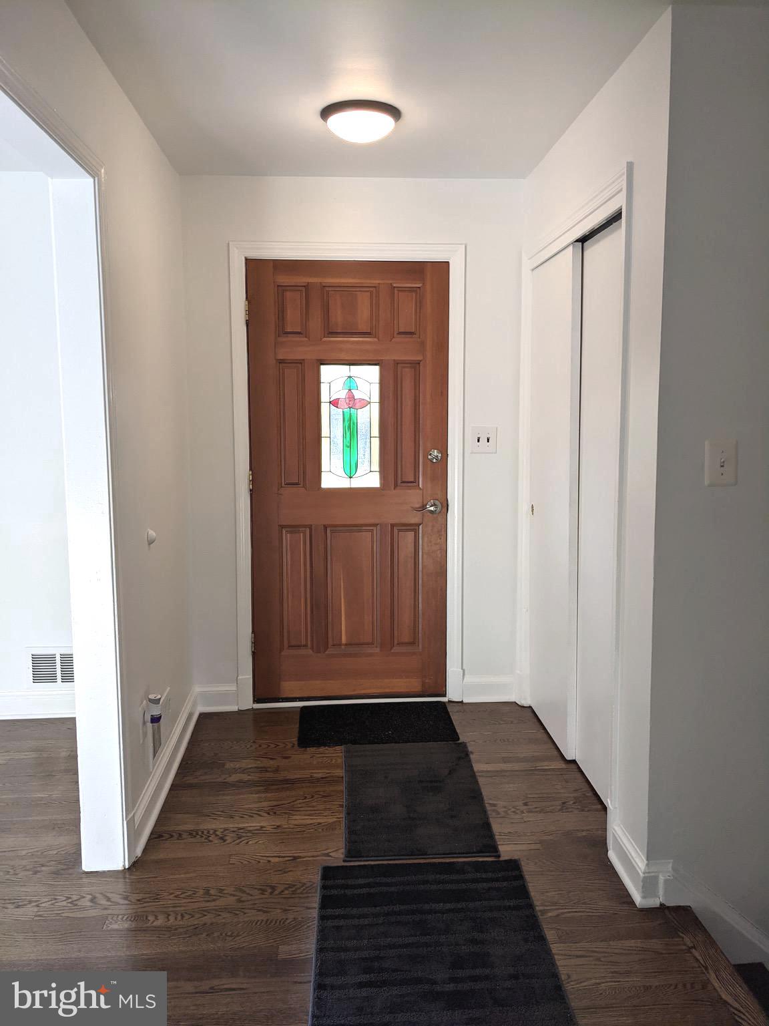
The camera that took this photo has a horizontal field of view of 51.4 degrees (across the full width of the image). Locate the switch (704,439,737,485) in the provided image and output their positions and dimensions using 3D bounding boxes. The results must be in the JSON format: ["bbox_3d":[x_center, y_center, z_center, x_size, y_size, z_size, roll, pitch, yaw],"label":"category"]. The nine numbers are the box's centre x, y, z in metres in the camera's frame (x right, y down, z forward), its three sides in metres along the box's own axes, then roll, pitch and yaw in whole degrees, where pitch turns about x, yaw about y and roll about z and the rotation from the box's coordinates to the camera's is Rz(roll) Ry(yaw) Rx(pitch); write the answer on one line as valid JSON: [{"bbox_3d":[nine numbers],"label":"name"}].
[{"bbox_3d":[0.880,-0.131,2.087,0.086,0.125,0.014,-1,6,-5],"label":"switch"}]

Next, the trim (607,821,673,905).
[{"bbox_3d":[0.735,1.002,2.325,0.100,0.128,0.277,-1,6,-5],"label":"trim"}]

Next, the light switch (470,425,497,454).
[{"bbox_3d":[0.460,-0.337,3.692,0.124,0.126,0.015,-1,6,-5],"label":"light switch"}]

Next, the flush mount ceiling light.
[{"bbox_3d":[-0.083,-1.357,2.828,0.285,0.098,0.285,-1,6,-5],"label":"flush mount ceiling light"}]

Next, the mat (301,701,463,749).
[{"bbox_3d":[-0.033,0.931,3.542,0.676,0.011,0.475,-1,6,-5],"label":"mat"}]

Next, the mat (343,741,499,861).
[{"bbox_3d":[0.102,1.004,2.877,0.495,0.011,0.880,0,6,-2],"label":"mat"}]

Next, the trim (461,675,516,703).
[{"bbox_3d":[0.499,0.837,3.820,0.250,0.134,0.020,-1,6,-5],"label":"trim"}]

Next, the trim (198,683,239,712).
[{"bbox_3d":[-0.774,0.855,3.719,0.178,0.128,0.020,-1,6,-5],"label":"trim"}]

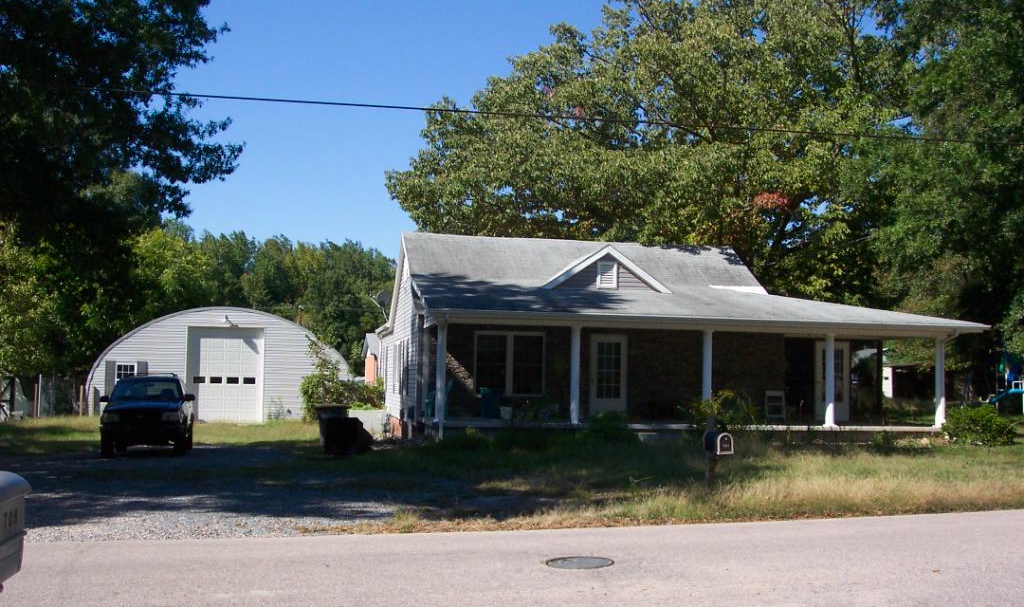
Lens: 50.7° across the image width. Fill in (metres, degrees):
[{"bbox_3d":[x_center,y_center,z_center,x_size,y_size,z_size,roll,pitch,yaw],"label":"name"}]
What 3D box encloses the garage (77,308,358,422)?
[{"bbox_3d":[-12.383,2.838,49.538,10.500,4.630,13.000,2,-4,-7],"label":"garage"}]

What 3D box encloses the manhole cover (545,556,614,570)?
[{"bbox_3d":[0.597,2.298,9.499,0.600,0.030,0.600,1,-4,0],"label":"manhole cover"}]

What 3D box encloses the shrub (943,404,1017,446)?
[{"bbox_3d":[10.639,2.785,24.599,1.550,0.920,1.350,2,-4,-11],"label":"shrub"}]

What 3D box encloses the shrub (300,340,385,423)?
[{"bbox_3d":[-5.883,2.657,37.300,2.950,2.850,2.400,2,-4,-11],"label":"shrub"}]

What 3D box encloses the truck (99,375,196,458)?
[{"bbox_3d":[-8.250,2.556,24.806,1.820,1.760,4.750,2,-4,-14],"label":"truck"}]

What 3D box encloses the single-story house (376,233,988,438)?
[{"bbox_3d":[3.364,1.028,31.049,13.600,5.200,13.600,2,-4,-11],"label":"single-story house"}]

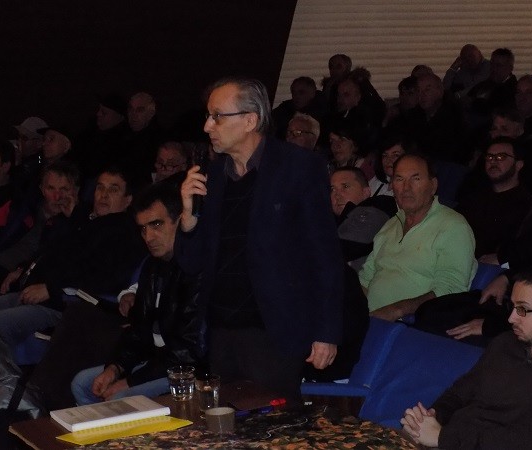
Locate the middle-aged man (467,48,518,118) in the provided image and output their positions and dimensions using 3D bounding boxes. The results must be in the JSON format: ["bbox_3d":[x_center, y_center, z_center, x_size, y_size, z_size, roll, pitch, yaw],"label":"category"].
[{"bbox_3d":[1.540,-0.550,8.800,0.560,1.150,0.700,1,8,20],"label":"middle-aged man"}]

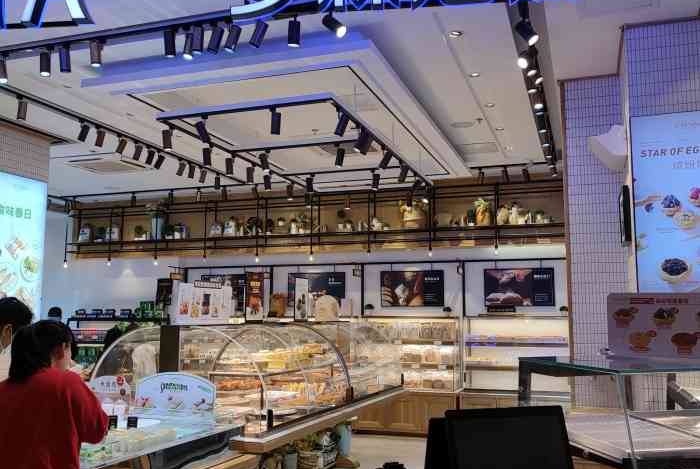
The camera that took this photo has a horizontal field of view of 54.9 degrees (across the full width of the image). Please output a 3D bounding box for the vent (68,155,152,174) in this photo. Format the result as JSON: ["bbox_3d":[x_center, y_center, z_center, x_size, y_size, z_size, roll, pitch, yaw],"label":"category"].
[{"bbox_3d":[-3.314,-0.952,9.268,0.900,0.060,0.900,-2,-8,19],"label":"vent"}]

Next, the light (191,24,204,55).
[{"bbox_3d":[-0.929,-1.201,4.139,0.068,0.150,0.068,1,-1,20],"label":"light"}]

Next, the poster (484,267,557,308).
[{"bbox_3d":[2.279,0.717,9.072,0.915,0.505,0.030,-2,-8,19],"label":"poster"}]

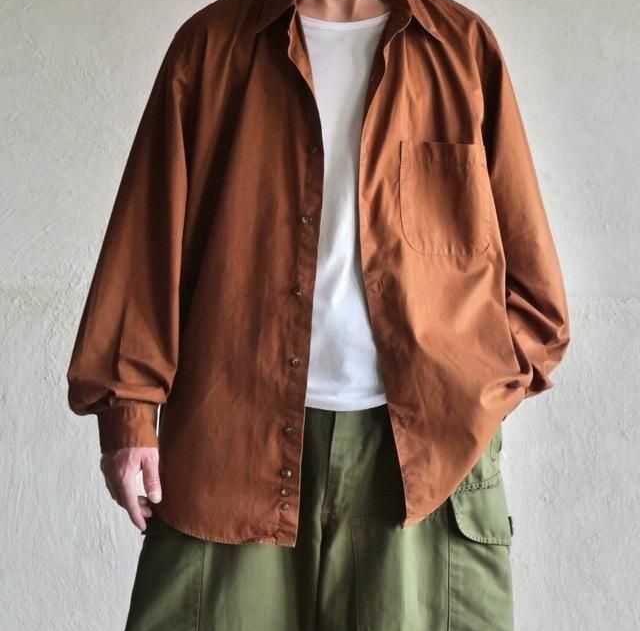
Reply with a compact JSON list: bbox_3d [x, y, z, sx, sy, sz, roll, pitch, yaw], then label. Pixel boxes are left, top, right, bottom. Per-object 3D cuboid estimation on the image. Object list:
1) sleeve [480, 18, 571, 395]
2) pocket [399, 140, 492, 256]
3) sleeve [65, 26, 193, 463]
[{"bbox_3d":[0.303,-0.150,3.690,0.155,0.590,0.210,-6,-1,-3],"label":"sleeve"},{"bbox_3d":[0.183,-0.172,3.600,0.140,0.168,0.022,0,2,-11],"label":"pocket"},{"bbox_3d":[-0.271,-0.113,3.690,0.168,0.640,0.200,7,-2,0],"label":"sleeve"}]

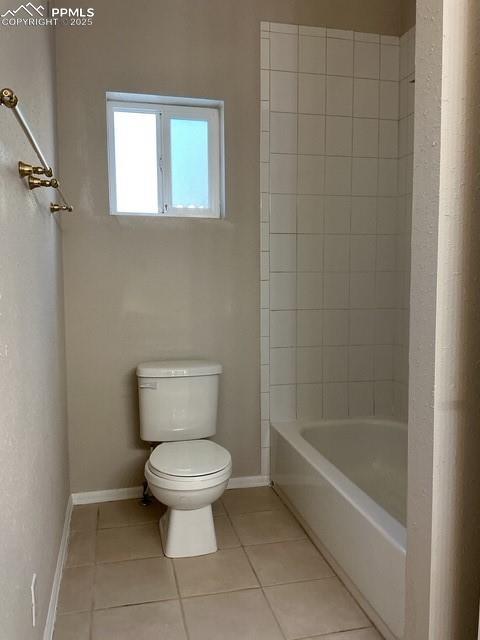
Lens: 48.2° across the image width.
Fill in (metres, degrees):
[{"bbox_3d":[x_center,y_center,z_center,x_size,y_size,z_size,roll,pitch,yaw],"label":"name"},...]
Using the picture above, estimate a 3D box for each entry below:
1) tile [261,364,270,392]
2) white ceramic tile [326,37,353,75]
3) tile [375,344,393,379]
[{"bbox_3d":[0.138,0.319,2.927,0.055,0.152,0.010,-1,5,-12],"label":"tile"},{"bbox_3d":[0.528,-1.401,2.854,0.152,0.198,0.010,-1,5,-12],"label":"white ceramic tile"},{"bbox_3d":[0.817,0.240,3.058,0.117,0.203,0.010,-2,6,-13],"label":"tile"}]

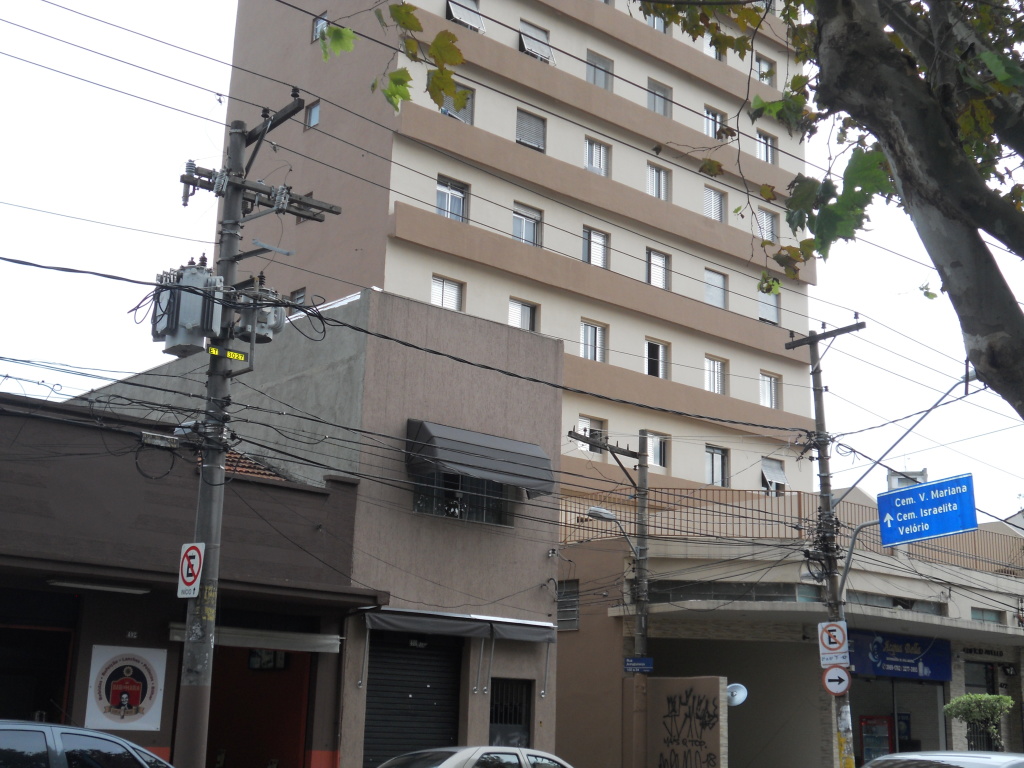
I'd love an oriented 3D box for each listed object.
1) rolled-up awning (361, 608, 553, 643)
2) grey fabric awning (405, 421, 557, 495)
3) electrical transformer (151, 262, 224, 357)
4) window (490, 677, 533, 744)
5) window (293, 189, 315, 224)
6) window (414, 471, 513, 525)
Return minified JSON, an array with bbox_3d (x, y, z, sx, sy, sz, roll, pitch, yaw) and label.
[{"bbox_3d":[-0.722,3.665,20.549,3.750,0.340,0.280,14,-18,-40],"label":"rolled-up awning"},{"bbox_3d":[-0.442,1.131,21.037,2.380,0.900,0.760,14,-18,-40],"label":"grey fabric awning"},{"bbox_3d":[-3.588,-0.865,15.001,0.580,1.020,0.720,14,-18,-40],"label":"electrical transformer"},{"bbox_3d":[0.019,5.134,21.235,0.900,1.040,0.120,14,-18,-40],"label":"window"},{"bbox_3d":[-5.785,-4.953,38.378,0.140,0.820,0.760,14,-18,-40],"label":"window"},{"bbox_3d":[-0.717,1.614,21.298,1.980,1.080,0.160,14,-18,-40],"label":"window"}]

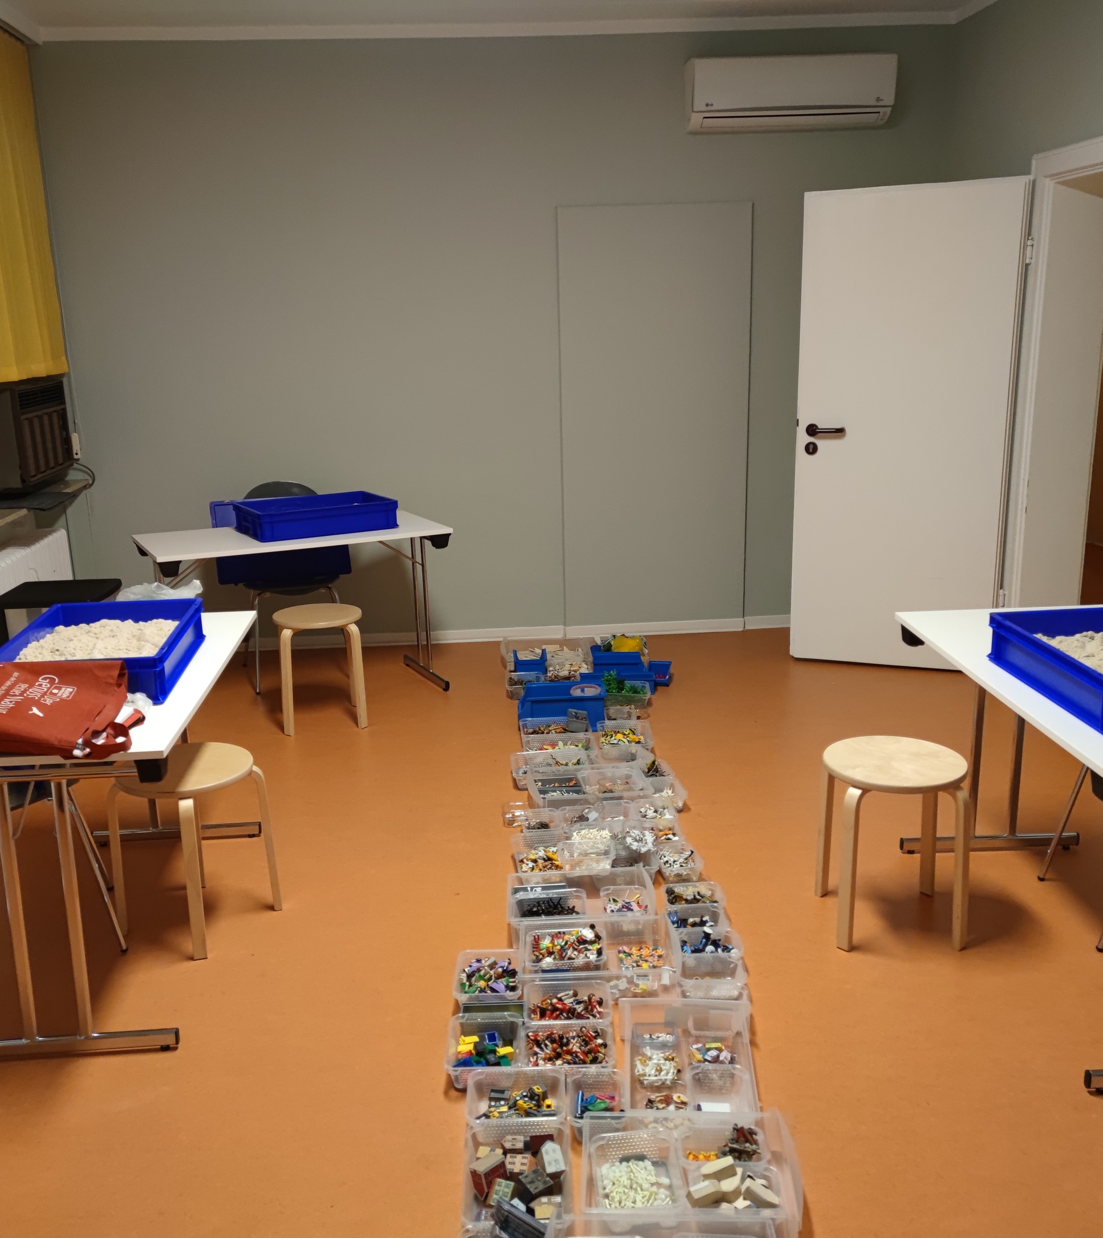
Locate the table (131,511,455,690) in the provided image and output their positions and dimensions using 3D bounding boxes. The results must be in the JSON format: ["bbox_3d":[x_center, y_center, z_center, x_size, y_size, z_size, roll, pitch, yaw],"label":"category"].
[{"bbox_3d":[-1.080,-0.006,4.945,1.200,0.735,0.600,-8,16,-25],"label":"table"}]

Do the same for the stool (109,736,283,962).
[{"bbox_3d":[-0.963,0.613,3.091,0.365,0.450,0.365,-1,14,0],"label":"stool"}]

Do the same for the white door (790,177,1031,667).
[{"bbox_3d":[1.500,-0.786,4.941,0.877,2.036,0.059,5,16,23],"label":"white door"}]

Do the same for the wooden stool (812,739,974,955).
[{"bbox_3d":[0.880,0.581,2.970,0.352,0.453,0.352,-1,14,2],"label":"wooden stool"}]

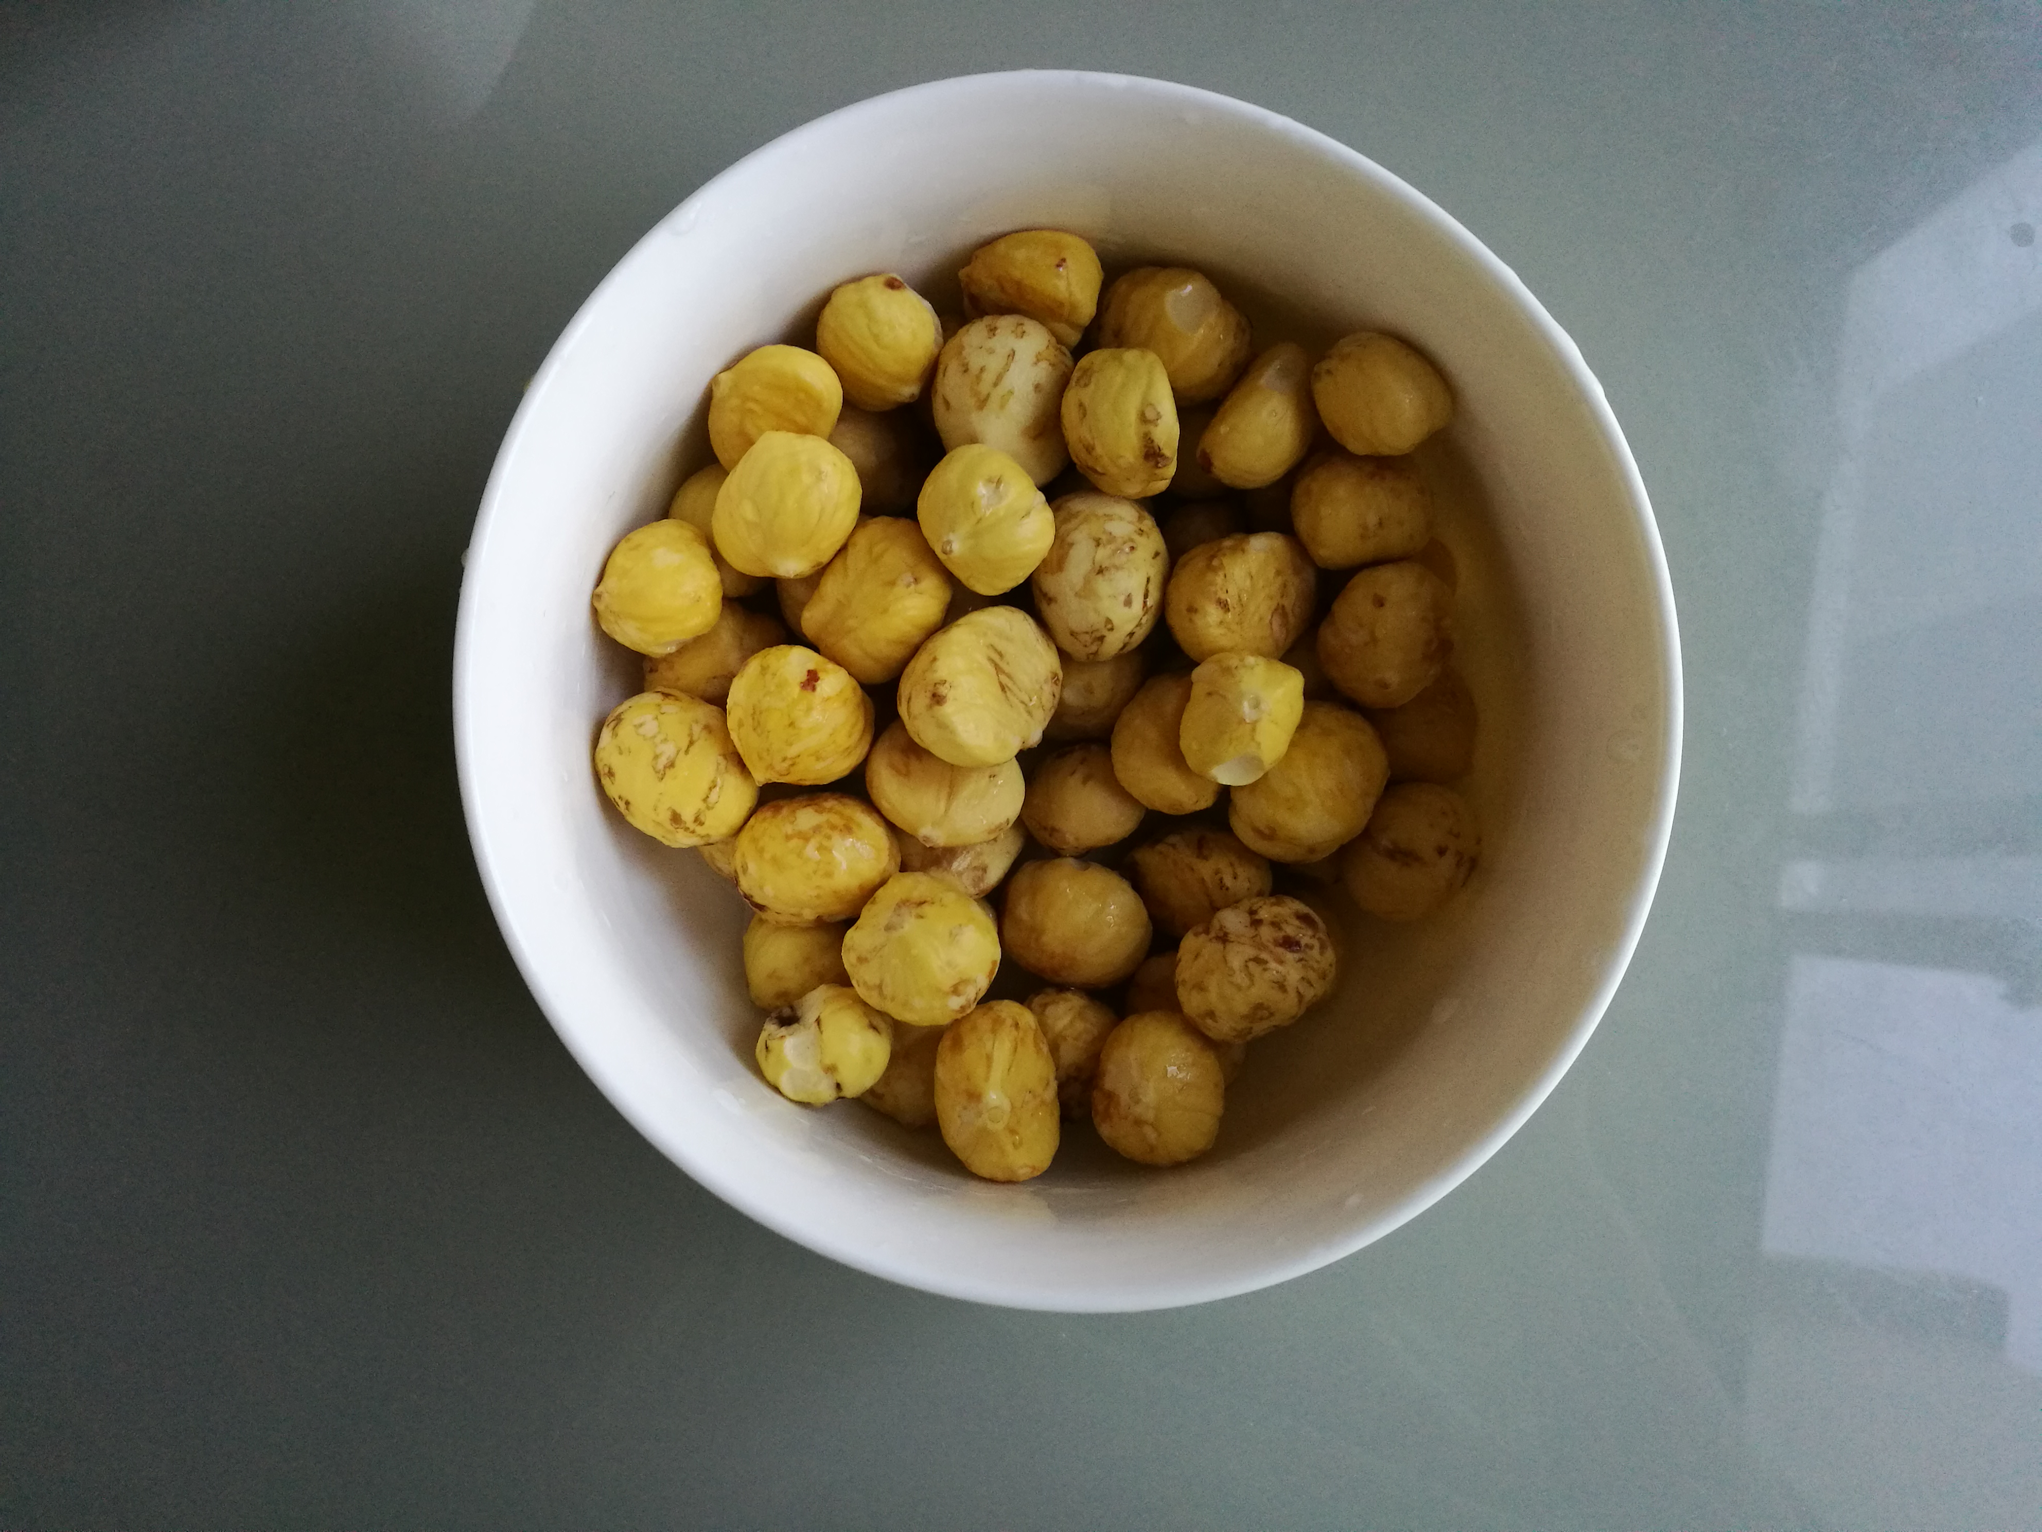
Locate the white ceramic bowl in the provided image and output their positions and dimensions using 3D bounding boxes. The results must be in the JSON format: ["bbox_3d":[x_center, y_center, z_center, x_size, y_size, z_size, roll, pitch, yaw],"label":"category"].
[{"bbox_3d":[0.005,-0.008,0.234,0.155,0.072,0.155,0,87,-6],"label":"white ceramic bowl"}]

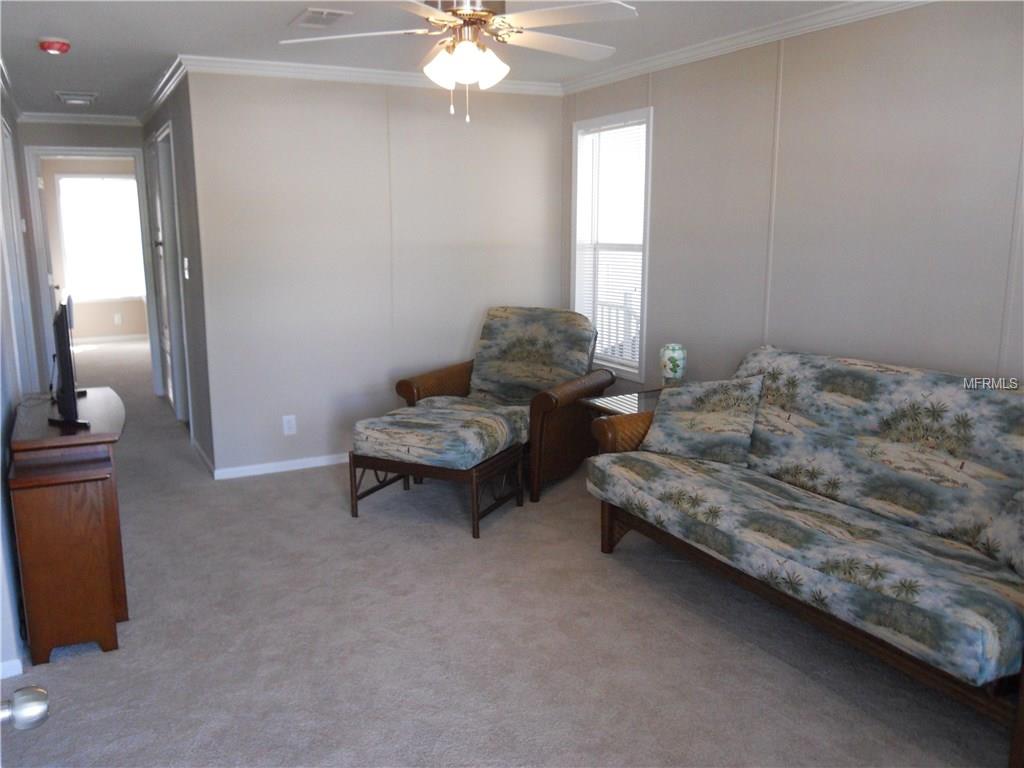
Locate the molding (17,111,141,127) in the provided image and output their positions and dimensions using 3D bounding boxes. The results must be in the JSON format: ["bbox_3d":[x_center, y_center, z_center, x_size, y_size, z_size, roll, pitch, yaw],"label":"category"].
[{"bbox_3d":[-3.545,-2.180,6.818,0.880,0.068,0.055,-6,13,-27],"label":"molding"}]

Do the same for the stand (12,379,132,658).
[{"bbox_3d":[-1.680,0.497,3.224,0.380,0.800,0.920,-6,13,-27],"label":"stand"}]

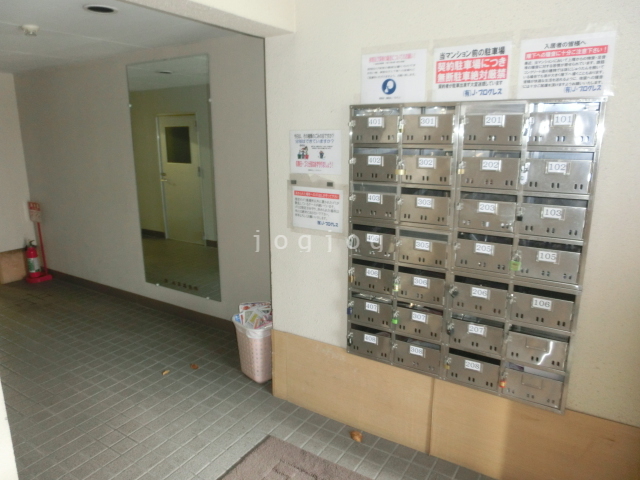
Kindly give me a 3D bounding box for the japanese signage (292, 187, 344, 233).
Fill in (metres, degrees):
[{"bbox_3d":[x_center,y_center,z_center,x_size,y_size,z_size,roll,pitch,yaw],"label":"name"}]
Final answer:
[{"bbox_3d":[-0.014,-0.154,2.240,0.297,0.210,0.010,8,15,30],"label":"japanese signage"}]

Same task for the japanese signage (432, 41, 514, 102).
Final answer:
[{"bbox_3d":[0.602,-0.669,1.776,0.300,0.210,0.010,8,15,31],"label":"japanese signage"}]

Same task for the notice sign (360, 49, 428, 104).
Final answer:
[{"bbox_3d":[0.318,-0.712,1.946,0.300,0.210,0.010,8,15,31],"label":"notice sign"}]

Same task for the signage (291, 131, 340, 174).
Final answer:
[{"bbox_3d":[-0.025,-0.437,2.225,0.300,0.210,0.010,8,15,31],"label":"signage"}]

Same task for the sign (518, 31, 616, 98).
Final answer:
[{"bbox_3d":[0.886,-0.628,1.606,0.300,0.210,0.010,8,15,31],"label":"sign"}]

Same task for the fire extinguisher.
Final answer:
[{"bbox_3d":[-3.183,0.219,4.928,0.155,0.450,0.145,-8,15,-33],"label":"fire extinguisher"}]

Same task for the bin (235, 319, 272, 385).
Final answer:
[{"bbox_3d":[-0.390,0.710,2.950,0.290,0.390,0.240,12,18,43],"label":"bin"}]

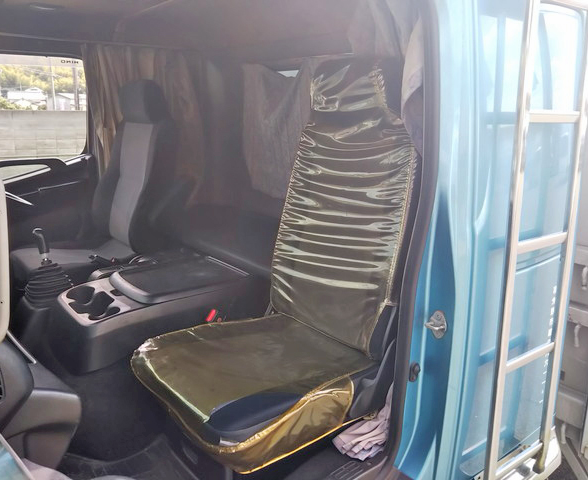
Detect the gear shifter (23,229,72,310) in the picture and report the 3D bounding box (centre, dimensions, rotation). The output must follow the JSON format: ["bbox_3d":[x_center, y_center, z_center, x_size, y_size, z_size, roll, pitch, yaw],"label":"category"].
[{"bbox_3d":[-0.847,0.090,1.885,0.165,0.281,0.165,-11,17,-34],"label":"gear shifter"}]

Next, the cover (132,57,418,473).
[{"bbox_3d":[-0.028,-0.024,1.425,0.718,0.844,0.543,-11,17,-34],"label":"cover"}]

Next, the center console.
[{"bbox_3d":[-0.468,0.192,1.841,0.582,0.213,0.466,-11,17,-34],"label":"center console"}]

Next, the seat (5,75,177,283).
[{"bbox_3d":[-0.853,-0.198,2.512,0.815,0.999,0.514,-11,17,-34],"label":"seat"}]

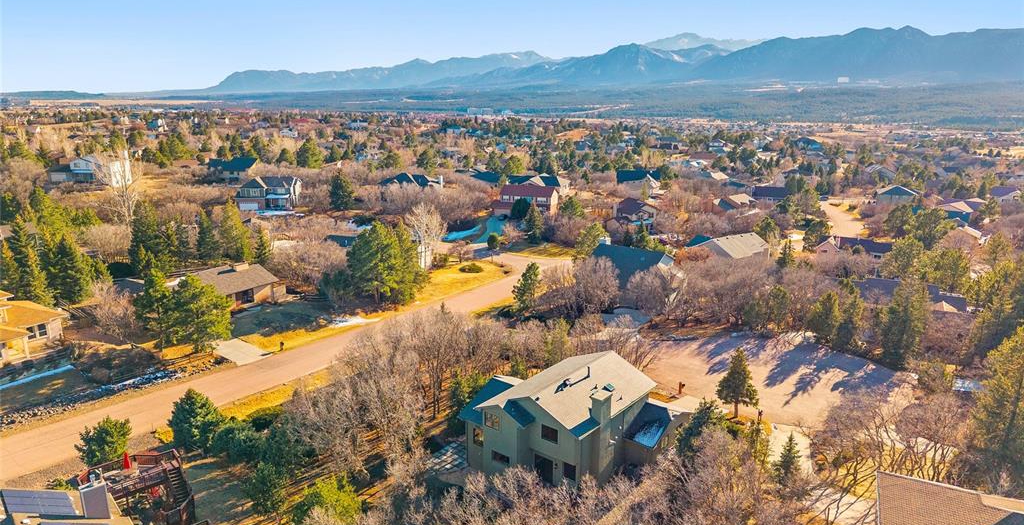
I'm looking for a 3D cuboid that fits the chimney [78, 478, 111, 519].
[{"bbox_3d":[-24.200,13.860,41.180,1.250,2.100,0.720,-11,17,-39],"label":"chimney"}]

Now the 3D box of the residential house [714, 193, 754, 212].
[{"bbox_3d":[53.859,-13.856,171.000,10.500,6.500,9.000,-12,18,-41],"label":"residential house"}]

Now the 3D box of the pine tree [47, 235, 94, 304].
[{"bbox_3d":[-67.550,0.970,108.350,7.020,10.090,7.020,0,14,0],"label":"pine tree"}]

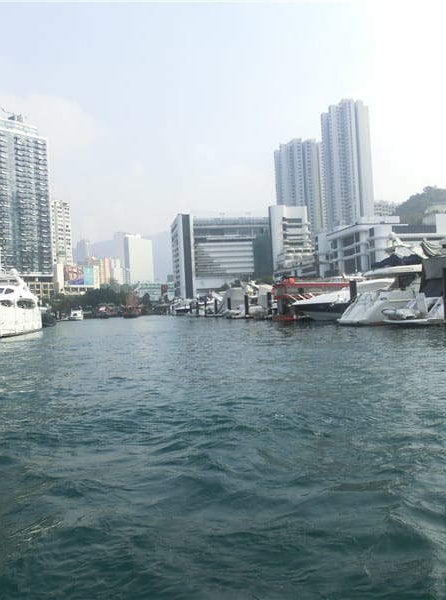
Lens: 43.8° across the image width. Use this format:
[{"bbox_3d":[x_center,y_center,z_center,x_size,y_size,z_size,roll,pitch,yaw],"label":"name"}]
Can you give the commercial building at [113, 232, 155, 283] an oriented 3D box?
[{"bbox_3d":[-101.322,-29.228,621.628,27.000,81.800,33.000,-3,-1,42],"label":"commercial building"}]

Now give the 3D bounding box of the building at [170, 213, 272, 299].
[{"bbox_3d":[-3.212,-24.212,361.509,59.000,56.800,39.000,-3,-1,-15],"label":"building"}]

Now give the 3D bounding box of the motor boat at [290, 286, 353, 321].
[{"bbox_3d":[14.169,0.308,66.793,12.000,4.300,3.900,-3,-1,-4],"label":"motor boat"}]

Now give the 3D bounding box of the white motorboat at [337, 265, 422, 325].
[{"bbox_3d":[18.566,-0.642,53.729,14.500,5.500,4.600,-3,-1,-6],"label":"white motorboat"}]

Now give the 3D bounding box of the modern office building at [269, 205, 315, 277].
[{"bbox_3d":[29.733,-18.779,239.852,19.000,40.300,19.000,-3,-1,-1],"label":"modern office building"}]

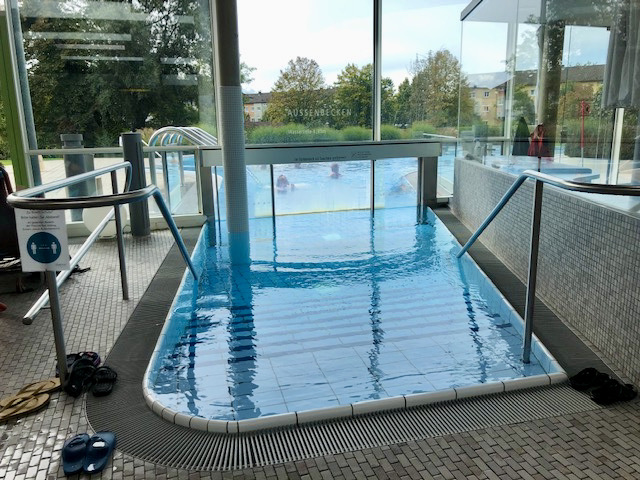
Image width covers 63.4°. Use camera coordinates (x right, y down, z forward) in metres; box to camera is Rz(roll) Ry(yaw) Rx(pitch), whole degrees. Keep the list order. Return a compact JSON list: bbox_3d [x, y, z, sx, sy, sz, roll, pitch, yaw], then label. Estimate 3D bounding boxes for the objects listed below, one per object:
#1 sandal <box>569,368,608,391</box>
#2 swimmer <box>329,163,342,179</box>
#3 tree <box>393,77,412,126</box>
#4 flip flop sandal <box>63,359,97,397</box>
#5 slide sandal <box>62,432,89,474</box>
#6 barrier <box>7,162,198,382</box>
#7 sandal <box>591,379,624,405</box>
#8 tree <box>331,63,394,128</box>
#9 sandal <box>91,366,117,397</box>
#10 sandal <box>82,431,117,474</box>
[{"bbox_3d":[1.339,0.673,2.568,0.250,0.075,0.100,-7,13,-23],"label":"sandal"},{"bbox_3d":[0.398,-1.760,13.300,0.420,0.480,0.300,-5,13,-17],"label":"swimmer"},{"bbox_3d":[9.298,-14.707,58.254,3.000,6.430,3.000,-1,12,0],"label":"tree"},{"bbox_3d":[-1.258,0.701,2.695,0.100,0.075,0.275,-4,12,-15],"label":"flip flop sandal"},{"bbox_3d":[-0.980,0.832,2.068,0.095,0.070,0.245,-5,13,-18],"label":"slide sandal"},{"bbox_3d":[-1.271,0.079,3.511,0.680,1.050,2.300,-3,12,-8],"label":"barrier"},{"bbox_3d":[1.383,0.704,2.421,0.250,0.075,0.100,-6,13,-21],"label":"sandal"},{"bbox_3d":[4.676,-14.951,56.136,6.970,7.980,6.500,-1,12,0],"label":"tree"},{"bbox_3d":[-1.113,0.707,2.667,0.100,0.070,0.260,-5,13,-17],"label":"sandal"},{"bbox_3d":[-0.880,0.828,2.075,0.100,0.070,0.245,-3,12,-10],"label":"sandal"}]

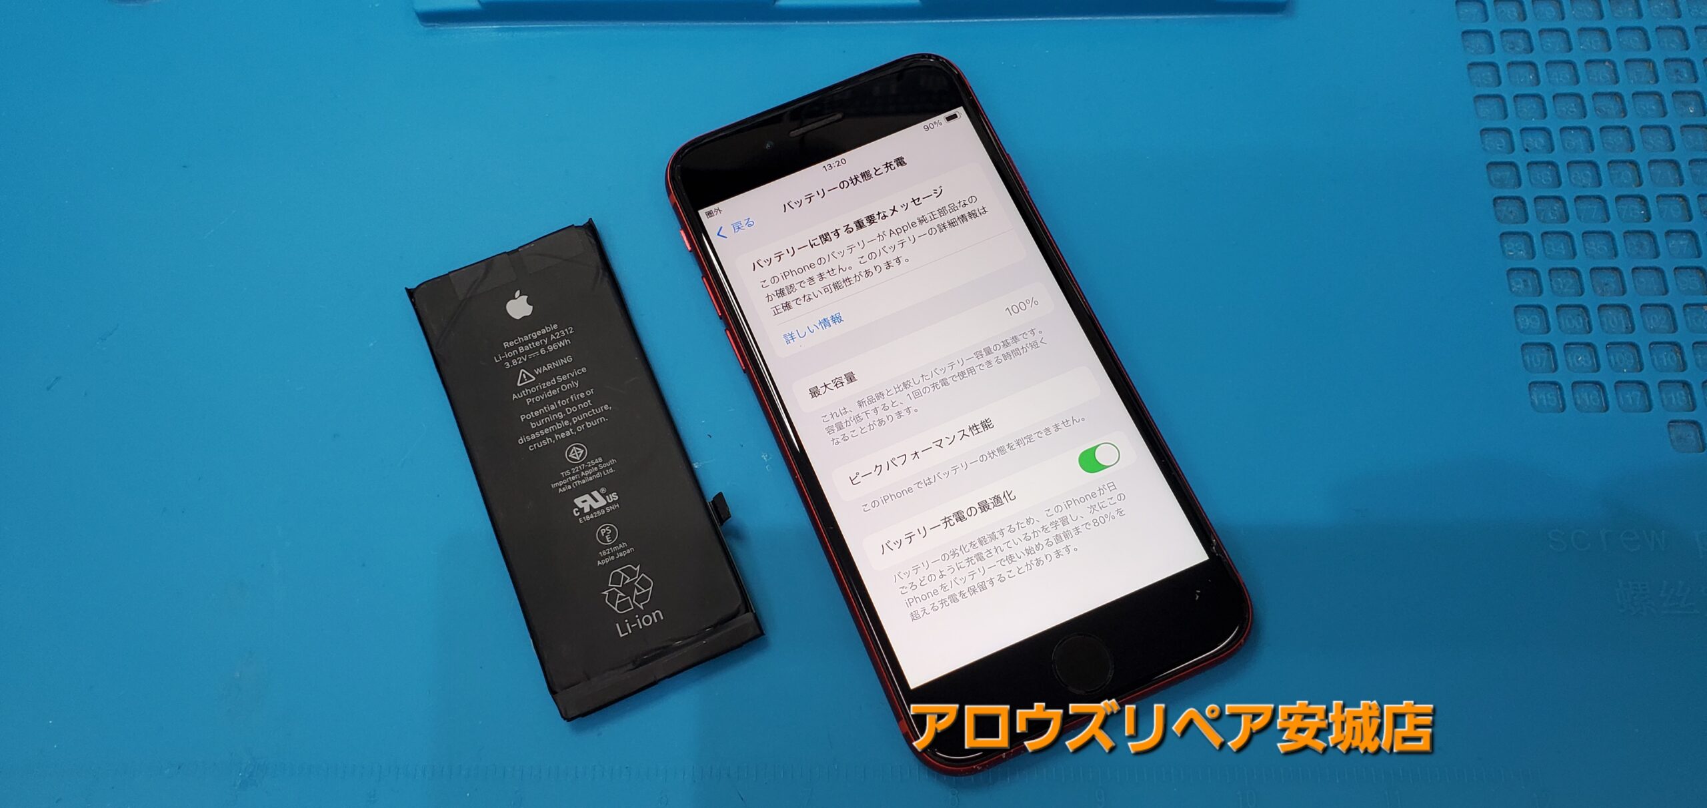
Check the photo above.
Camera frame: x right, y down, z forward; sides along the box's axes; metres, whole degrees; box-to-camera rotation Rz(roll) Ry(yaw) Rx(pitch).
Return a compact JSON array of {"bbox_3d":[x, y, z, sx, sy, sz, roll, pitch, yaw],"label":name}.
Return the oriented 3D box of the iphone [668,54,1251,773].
[{"bbox_3d":[0.016,-0.005,0.219,0.067,0.007,0.138,-23,70,-6],"label":"iphone"}]

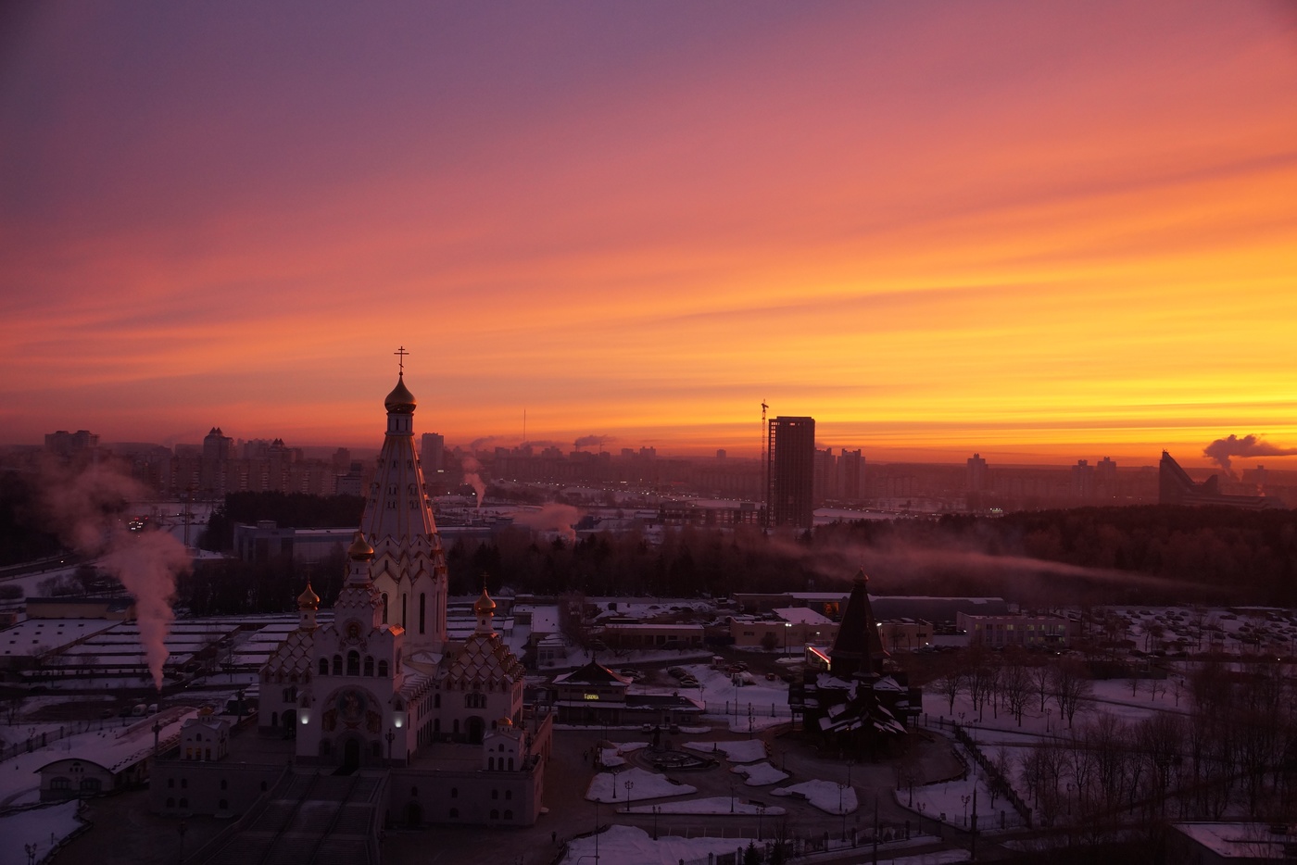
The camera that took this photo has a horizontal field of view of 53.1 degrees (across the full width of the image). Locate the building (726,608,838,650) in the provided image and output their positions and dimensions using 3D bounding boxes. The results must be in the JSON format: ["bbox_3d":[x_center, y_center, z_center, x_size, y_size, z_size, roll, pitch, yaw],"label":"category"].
[{"bbox_3d":[42.150,61.360,407.000,33.500,7.200,34.000,1,-1,-5],"label":"building"}]

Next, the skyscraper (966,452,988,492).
[{"bbox_3d":[491.690,61.930,1942.900,26.500,60.500,25.000,1,-1,5],"label":"skyscraper"}]

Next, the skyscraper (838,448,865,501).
[{"bbox_3d":[265.930,55.800,1699.490,30.000,66.000,28.000,1,-1,0],"label":"skyscraper"}]

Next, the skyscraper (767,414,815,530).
[{"bbox_3d":[115.650,32.370,1050.650,33.500,88.500,30.000,1,-1,-2],"label":"skyscraper"}]

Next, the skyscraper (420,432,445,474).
[{"bbox_3d":[-359.610,36.530,2163.820,32.000,71.000,27.000,1,-1,-10],"label":"skyscraper"}]

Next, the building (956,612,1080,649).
[{"bbox_3d":[114.370,61.490,404.290,33.000,9.300,12.500,1,-1,-5],"label":"building"}]

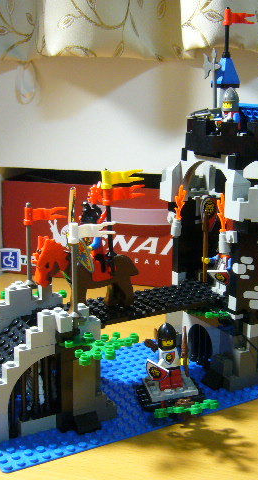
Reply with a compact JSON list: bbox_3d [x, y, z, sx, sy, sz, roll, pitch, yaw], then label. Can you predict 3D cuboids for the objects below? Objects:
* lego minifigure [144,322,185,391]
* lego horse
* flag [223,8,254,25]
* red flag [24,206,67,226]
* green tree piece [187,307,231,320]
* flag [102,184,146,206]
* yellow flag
[{"bbox_3d":[0.025,0.079,0.438,0.027,0.044,0.020,-4,14,-20],"label":"lego minifigure"},{"bbox_3d":[-0.028,0.022,0.442,0.078,0.055,0.017,-7,15,-31],"label":"lego horse"},{"bbox_3d":[0.087,-0.175,0.511,0.031,0.013,0.007,-8,16,-33],"label":"flag"},{"bbox_3d":[-0.058,-0.017,0.453,0.031,0.013,0.007,-4,14,-17],"label":"red flag"},{"bbox_3d":[0.061,0.054,0.485,0.029,0.006,0.036,-7,15,-31],"label":"green tree piece"},{"bbox_3d":[-0.003,-0.030,0.444,0.031,0.013,0.007,-6,15,-26],"label":"flag"},{"bbox_3d":[-0.004,-0.042,0.442,0.031,0.013,0.007,-5,14,-24],"label":"yellow flag"}]

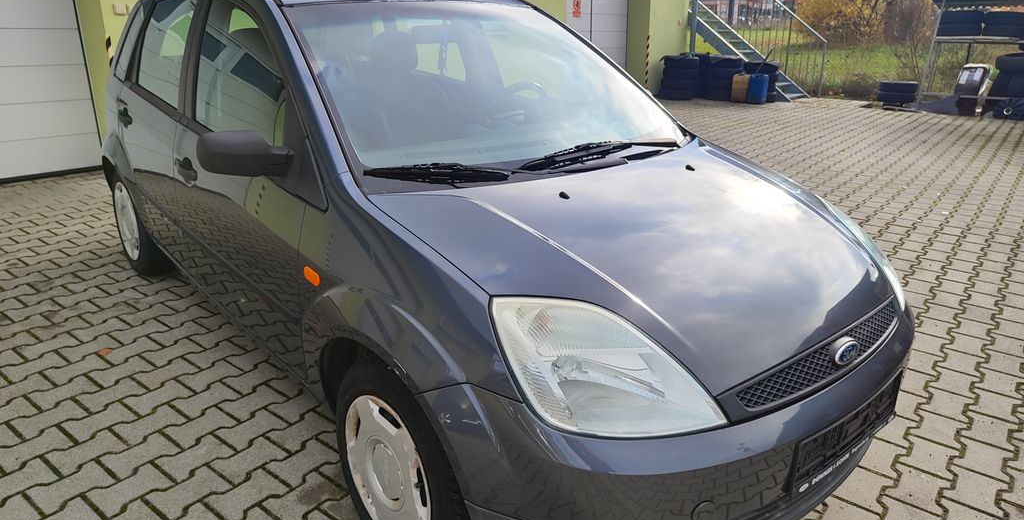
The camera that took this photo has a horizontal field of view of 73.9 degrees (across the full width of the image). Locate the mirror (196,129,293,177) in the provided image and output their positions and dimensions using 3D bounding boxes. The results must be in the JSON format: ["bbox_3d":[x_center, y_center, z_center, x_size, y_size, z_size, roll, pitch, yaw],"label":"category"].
[{"bbox_3d":[-0.703,-0.284,1.787,0.210,0.140,0.150,-15,26,-39],"label":"mirror"}]

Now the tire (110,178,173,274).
[{"bbox_3d":[-1.872,-0.204,3.453,0.185,0.580,0.580,-15,26,-39],"label":"tire"}]

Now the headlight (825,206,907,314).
[{"bbox_3d":[1.067,-0.026,2.071,0.360,0.240,0.410,-15,26,-39],"label":"headlight"}]

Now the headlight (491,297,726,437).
[{"bbox_3d":[0.154,0.217,1.314,0.360,0.240,0.410,-15,26,-39],"label":"headlight"}]

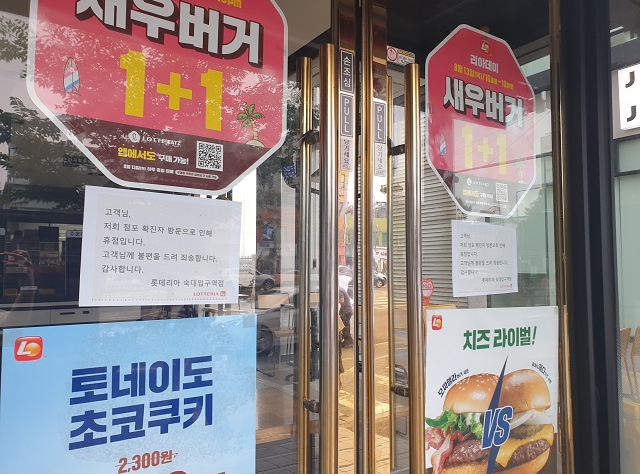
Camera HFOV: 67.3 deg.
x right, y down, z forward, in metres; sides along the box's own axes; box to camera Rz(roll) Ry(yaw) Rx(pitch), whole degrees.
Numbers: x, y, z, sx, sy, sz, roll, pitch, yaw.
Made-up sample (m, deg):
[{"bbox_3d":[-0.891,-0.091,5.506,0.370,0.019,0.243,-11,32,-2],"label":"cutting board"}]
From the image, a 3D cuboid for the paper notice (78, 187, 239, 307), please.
[{"bbox_3d":[-0.288,0.024,0.916,0.297,0.210,0.010,4,-4,-34],"label":"paper notice"}]

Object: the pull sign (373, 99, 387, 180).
[{"bbox_3d":[0.153,-0.247,1.221,0.038,0.189,0.010,1,-3,-32],"label":"pull sign"}]

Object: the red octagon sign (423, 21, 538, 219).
[{"bbox_3d":[0.503,-0.342,1.448,0.499,0.566,0.010,2,-3,-32],"label":"red octagon sign"}]

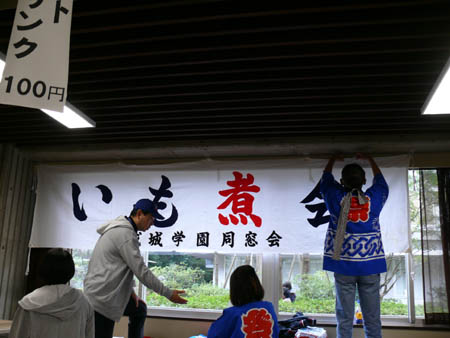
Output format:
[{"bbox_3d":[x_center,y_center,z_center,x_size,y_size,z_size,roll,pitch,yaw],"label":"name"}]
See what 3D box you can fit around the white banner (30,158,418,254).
[{"bbox_3d":[-0.190,0.328,4.083,3.536,0.831,0.050,-1,-13,12],"label":"white banner"}]

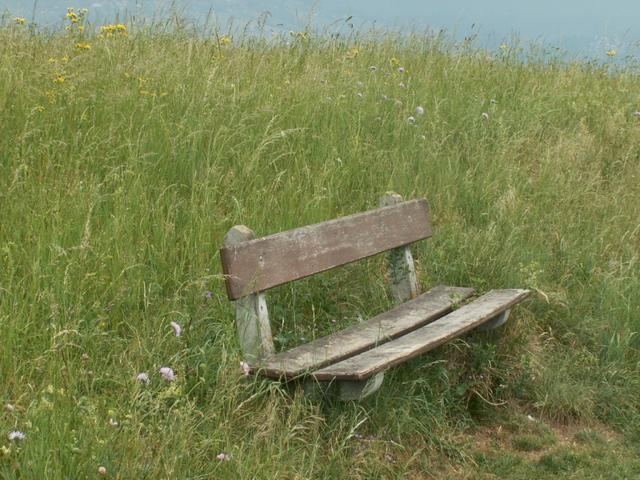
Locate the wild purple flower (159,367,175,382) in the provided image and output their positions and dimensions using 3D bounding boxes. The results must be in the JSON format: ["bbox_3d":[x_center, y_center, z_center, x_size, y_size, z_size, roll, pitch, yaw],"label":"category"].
[{"bbox_3d":[-0.463,0.406,4.800,0.045,0.045,0.045,1,7,0],"label":"wild purple flower"}]

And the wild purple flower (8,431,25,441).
[{"bbox_3d":[-0.821,0.529,4.300,0.040,0.025,0.040,1,7,0],"label":"wild purple flower"}]

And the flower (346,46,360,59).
[{"bbox_3d":[0.219,-1.226,10.400,0.085,0.073,0.085,1,7,0],"label":"flower"}]

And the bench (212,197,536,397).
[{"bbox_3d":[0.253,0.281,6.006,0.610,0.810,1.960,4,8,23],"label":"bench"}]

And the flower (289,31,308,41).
[{"bbox_3d":[-0.146,-1.389,10.800,0.126,0.063,0.095,1,7,0],"label":"flower"}]

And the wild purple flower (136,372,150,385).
[{"bbox_3d":[-0.527,0.414,4.750,0.039,0.033,0.039,1,7,0],"label":"wild purple flower"}]

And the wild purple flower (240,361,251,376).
[{"bbox_3d":[-0.237,0.408,5.050,0.029,0.047,0.033,1,7,0],"label":"wild purple flower"}]

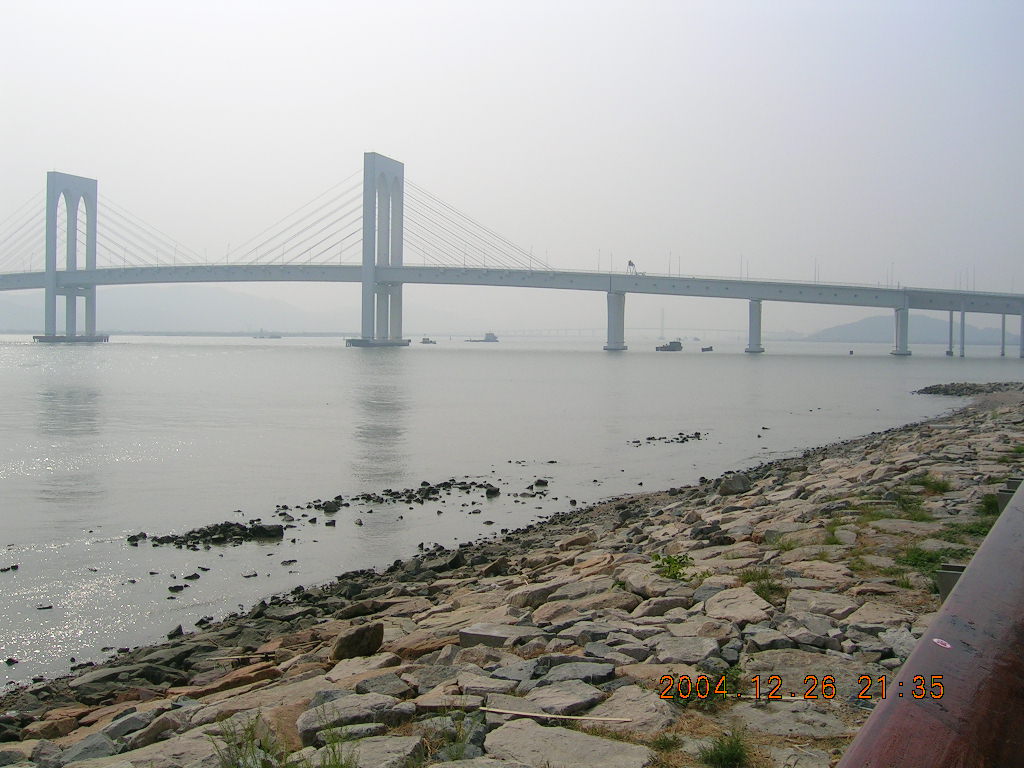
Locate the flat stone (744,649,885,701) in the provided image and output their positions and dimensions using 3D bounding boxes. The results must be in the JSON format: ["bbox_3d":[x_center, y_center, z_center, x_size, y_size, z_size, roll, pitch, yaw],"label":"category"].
[{"bbox_3d":[1.959,1.940,6.720,0.831,0.160,0.920,-4,0,16],"label":"flat stone"}]

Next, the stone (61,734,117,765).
[{"bbox_3d":[-3.295,2.844,8.091,0.412,0.136,0.347,-7,-3,-20],"label":"stone"}]

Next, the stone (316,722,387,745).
[{"bbox_3d":[-1.016,2.265,6.590,0.426,0.140,0.270,-6,-1,-9],"label":"stone"}]

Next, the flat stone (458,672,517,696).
[{"bbox_3d":[-0.174,2.173,7.392,0.361,0.120,0.232,-5,-1,-16],"label":"flat stone"}]

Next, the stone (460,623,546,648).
[{"bbox_3d":[-0.050,2.271,9.195,0.692,0.200,0.407,-6,-1,19],"label":"stone"}]

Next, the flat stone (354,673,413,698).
[{"bbox_3d":[-0.982,2.290,7.877,0.432,0.128,0.345,-8,-3,-10],"label":"flat stone"}]

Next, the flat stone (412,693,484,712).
[{"bbox_3d":[-0.410,2.049,6.671,0.449,0.111,0.334,-2,1,0],"label":"flat stone"}]

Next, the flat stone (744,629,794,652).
[{"bbox_3d":[1.791,1.785,7.214,0.302,0.111,0.238,-3,3,0],"label":"flat stone"}]

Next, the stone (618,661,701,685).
[{"bbox_3d":[0.999,2.027,7.067,0.505,0.130,0.340,-4,0,-7],"label":"stone"}]

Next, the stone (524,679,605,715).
[{"bbox_3d":[0.325,1.933,6.425,0.383,0.111,0.347,-6,4,-35],"label":"stone"}]

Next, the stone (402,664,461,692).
[{"bbox_3d":[-0.608,2.259,7.835,0.359,0.140,0.332,-5,-1,-20],"label":"stone"}]

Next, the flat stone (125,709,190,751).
[{"bbox_3d":[-2.823,2.744,8.215,0.504,0.145,0.346,-8,0,-22],"label":"flat stone"}]

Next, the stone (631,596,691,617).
[{"bbox_3d":[1.371,2.069,9.483,0.544,0.160,0.360,-5,-1,8],"label":"stone"}]

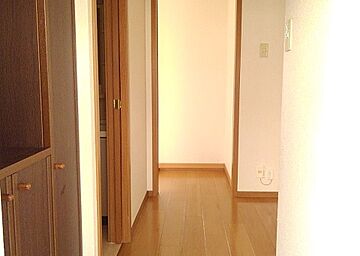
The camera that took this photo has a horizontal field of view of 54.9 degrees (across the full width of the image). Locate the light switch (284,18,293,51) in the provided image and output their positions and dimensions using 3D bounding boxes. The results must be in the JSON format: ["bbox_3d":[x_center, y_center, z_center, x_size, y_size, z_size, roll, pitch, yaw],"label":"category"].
[{"bbox_3d":[0.422,-0.361,1.352,0.011,0.120,0.072,0,7,2],"label":"light switch"}]

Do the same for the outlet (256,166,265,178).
[{"bbox_3d":[0.739,0.413,3.173,0.071,0.115,0.011,0,7,2],"label":"outlet"}]

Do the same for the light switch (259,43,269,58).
[{"bbox_3d":[0.742,-0.680,3.038,0.073,0.120,0.011,0,7,2],"label":"light switch"}]

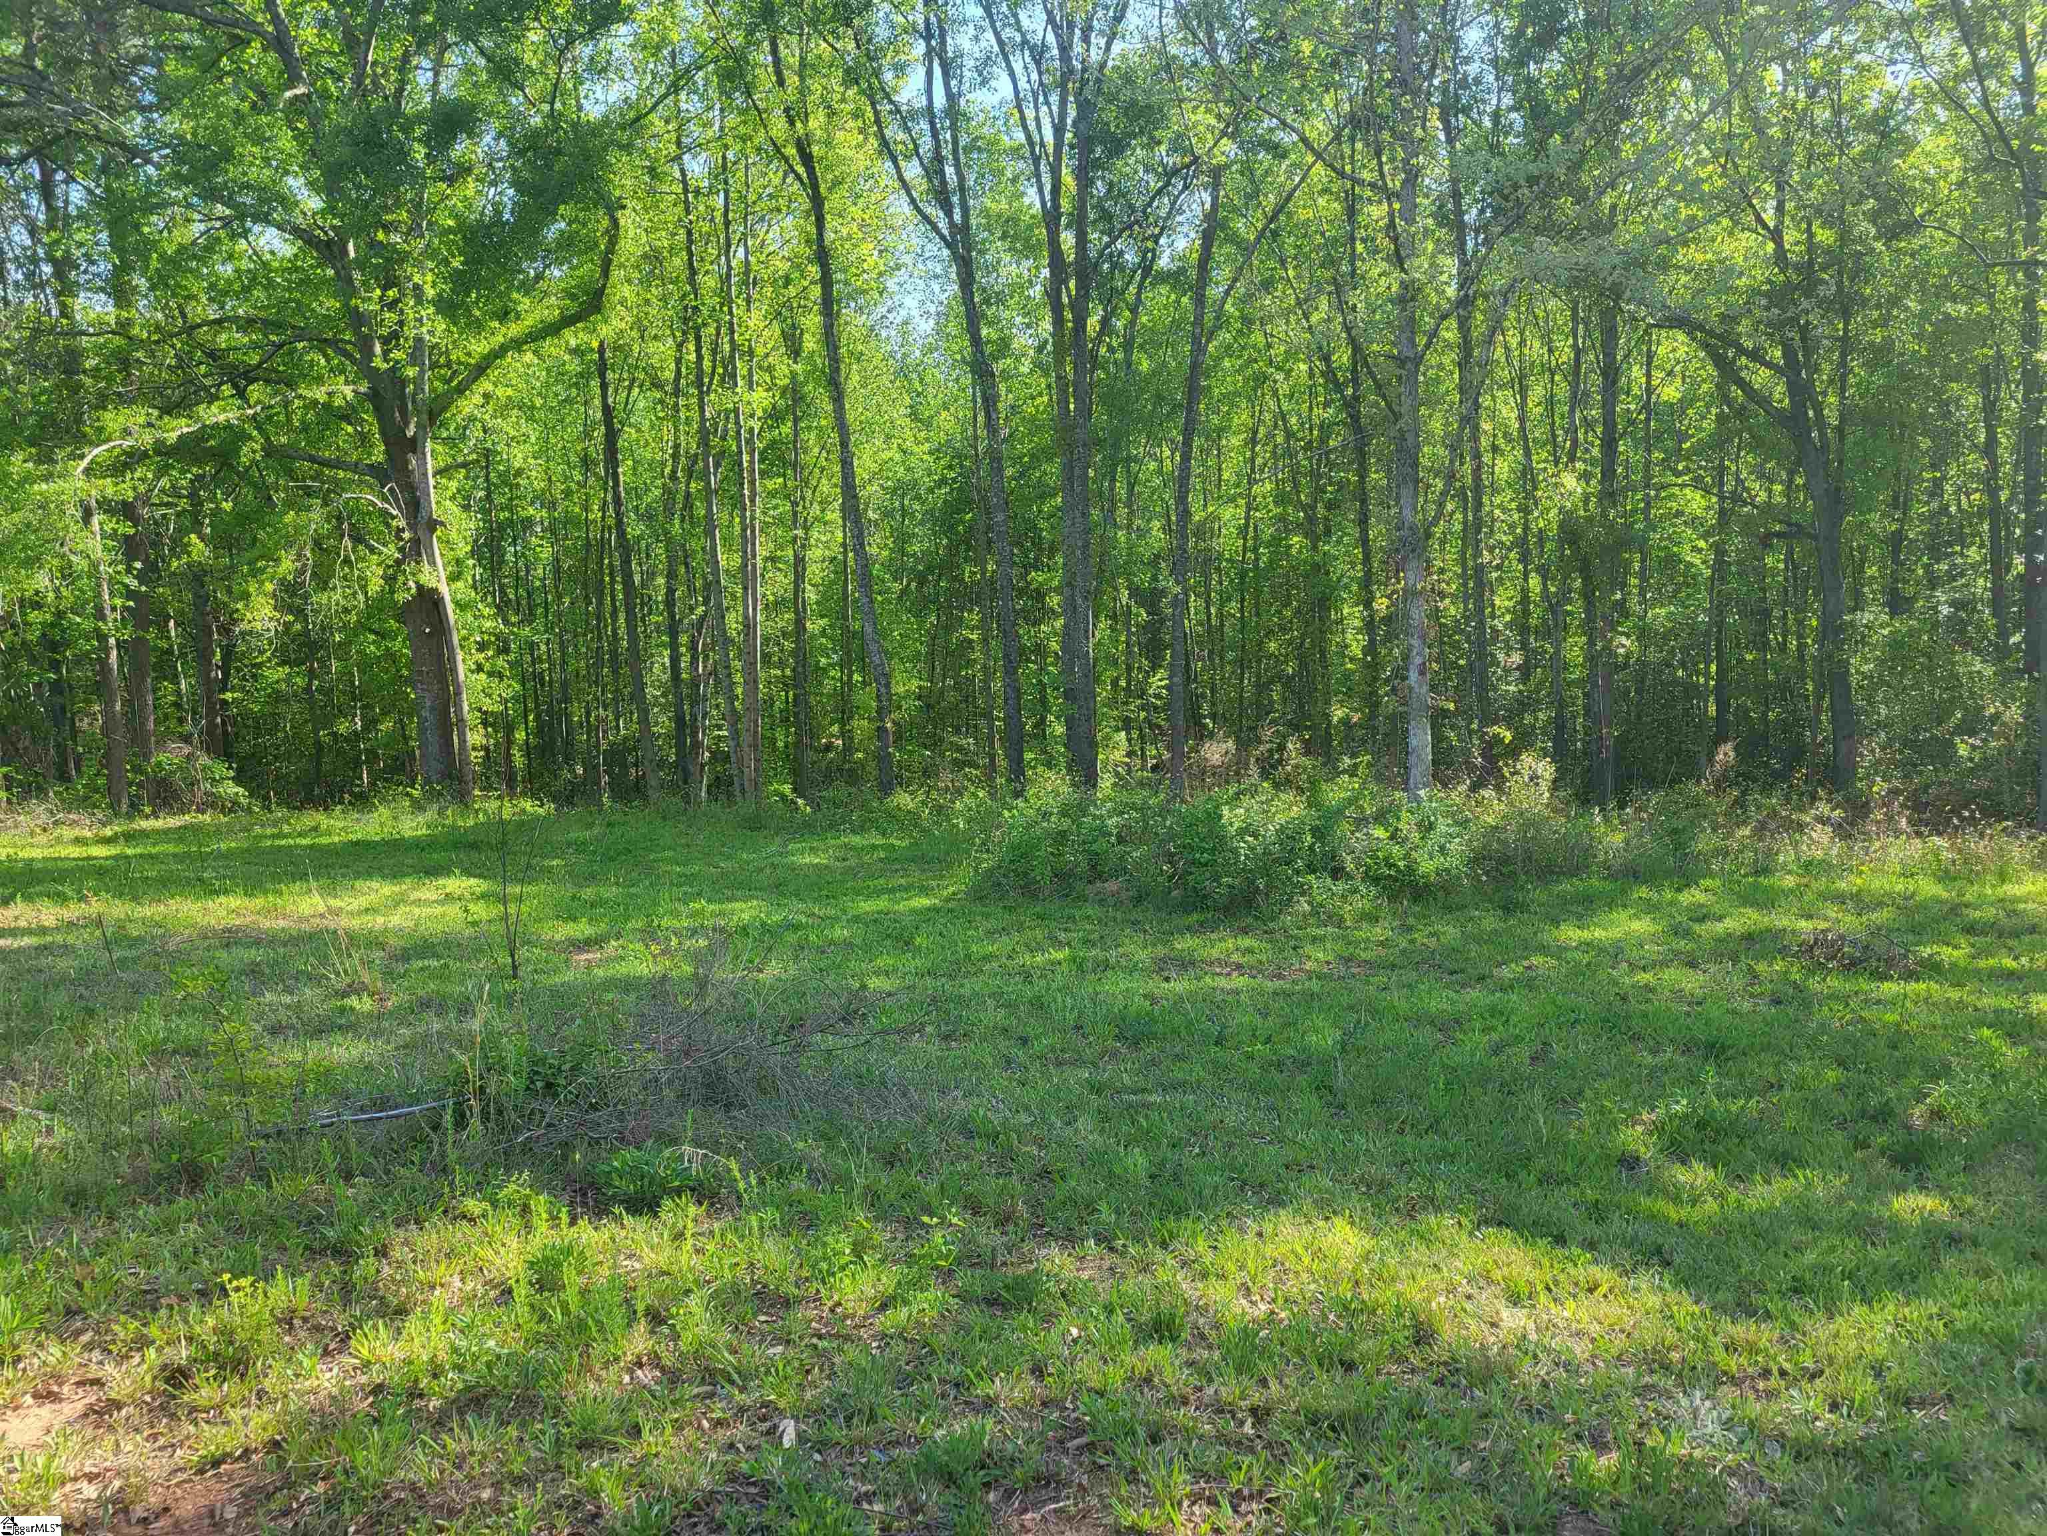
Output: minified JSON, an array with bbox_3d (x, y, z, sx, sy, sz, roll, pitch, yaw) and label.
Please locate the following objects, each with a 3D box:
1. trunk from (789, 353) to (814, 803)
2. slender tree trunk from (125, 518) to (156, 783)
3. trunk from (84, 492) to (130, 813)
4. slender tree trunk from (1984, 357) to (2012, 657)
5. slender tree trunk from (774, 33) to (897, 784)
[{"bbox_3d":[-3.998,-3.366,27.361,0.286,7.970,0.220,-1,2,0],"label":"trunk"},{"bbox_3d":[-14.336,-1.886,24.924,0.416,4.320,0.372,-2,2,0],"label":"slender tree trunk"},{"bbox_3d":[-13.670,-1.708,22.917,0.335,4.750,0.289,-4,2,0],"label":"trunk"},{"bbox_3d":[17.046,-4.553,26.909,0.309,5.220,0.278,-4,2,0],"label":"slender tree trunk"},{"bbox_3d":[-2.901,-5.419,23.795,0.624,11.820,0.302,-7,2,0],"label":"slender tree trunk"}]

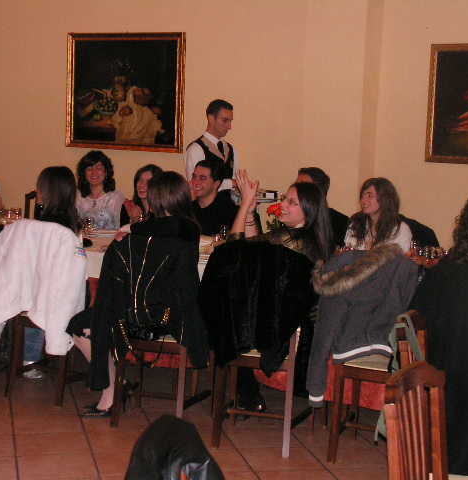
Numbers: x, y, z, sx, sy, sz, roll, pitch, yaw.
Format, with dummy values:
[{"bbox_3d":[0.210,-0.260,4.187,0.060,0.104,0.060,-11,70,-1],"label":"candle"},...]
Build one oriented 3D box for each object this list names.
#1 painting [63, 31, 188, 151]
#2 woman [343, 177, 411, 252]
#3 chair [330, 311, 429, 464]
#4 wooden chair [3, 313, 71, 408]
[{"bbox_3d":[-0.900,-1.209,8.602,1.120,0.955,0.060,5,7,27],"label":"painting"},{"bbox_3d":[0.793,0.247,6.343,0.460,1.240,0.720,5,7,27],"label":"woman"},{"bbox_3d":[0.703,0.540,4.902,0.420,0.970,0.500,5,7,25],"label":"chair"},{"bbox_3d":[-1.000,0.383,5.855,0.420,0.970,0.500,5,7,24],"label":"wooden chair"}]

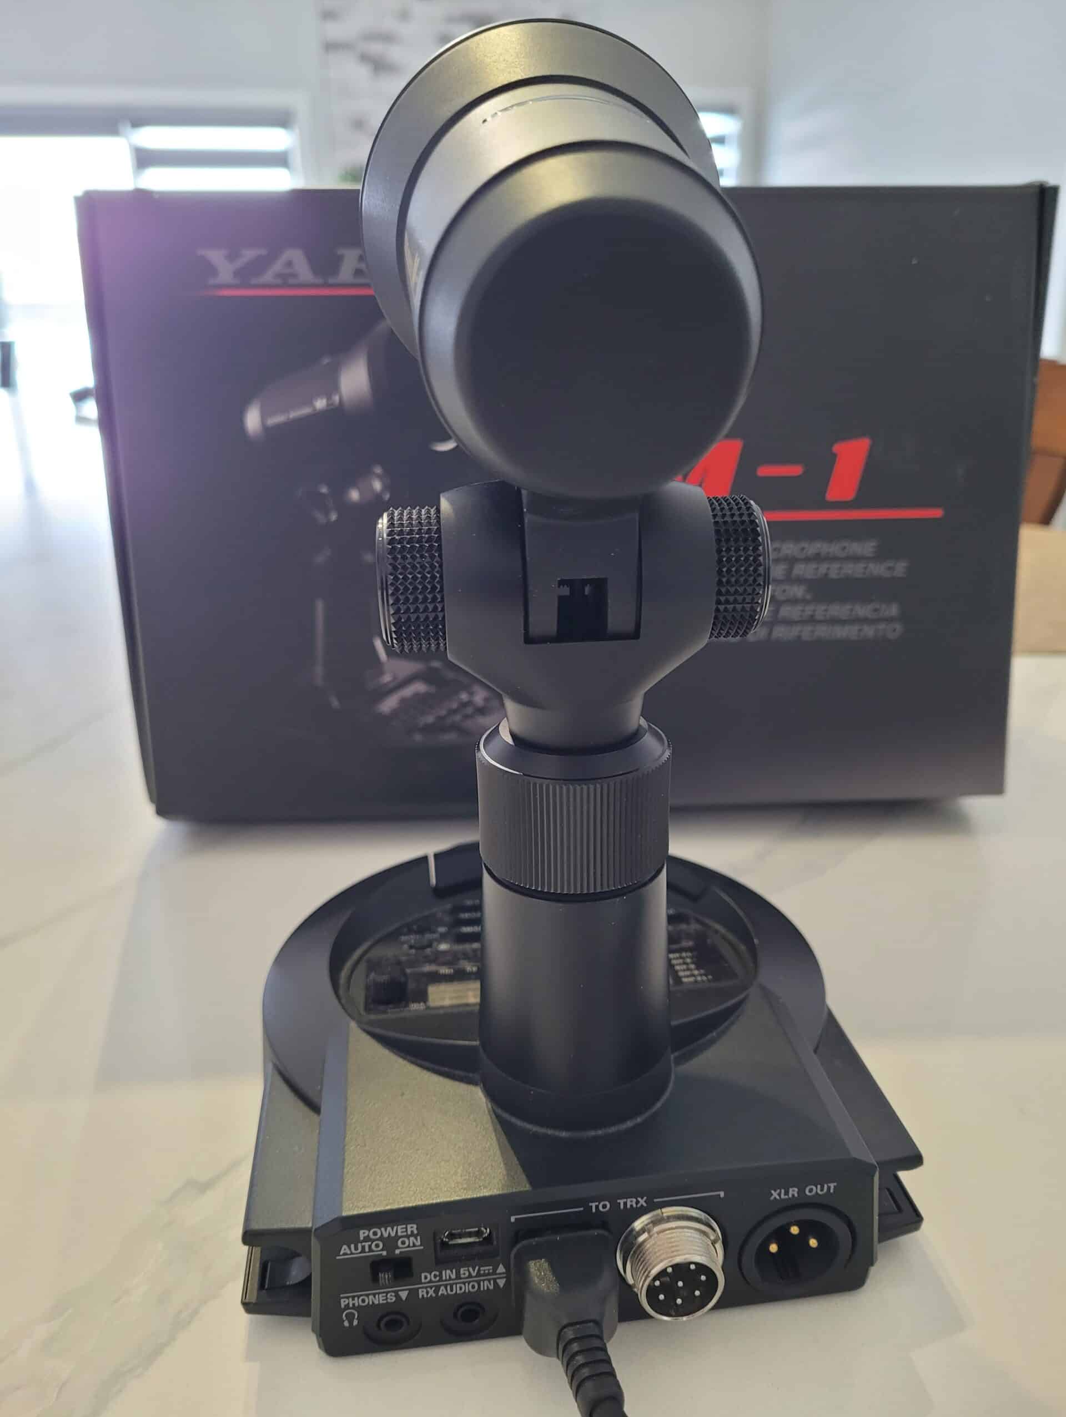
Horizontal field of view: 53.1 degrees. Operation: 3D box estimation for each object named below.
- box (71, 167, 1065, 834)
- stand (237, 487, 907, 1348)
[{"bbox_3d":[0.014,-0.082,0.432,0.317,0.212,0.130,-1,16,-1],"label":"box"},{"bbox_3d":[0.003,0.018,0.246,0.143,0.154,0.167,-4,21,-7],"label":"stand"}]

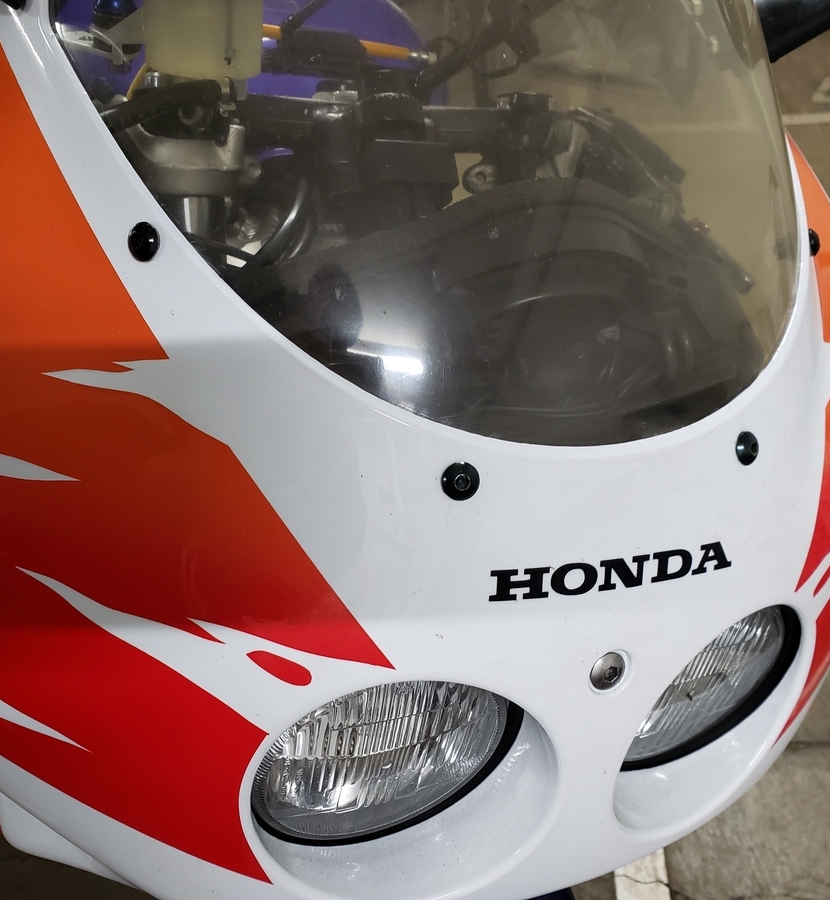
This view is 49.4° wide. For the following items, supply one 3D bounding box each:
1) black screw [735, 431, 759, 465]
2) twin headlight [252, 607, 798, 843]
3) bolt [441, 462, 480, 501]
[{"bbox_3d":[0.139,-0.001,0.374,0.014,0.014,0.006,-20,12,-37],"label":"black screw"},{"bbox_3d":[0.051,0.100,0.427,0.276,0.121,0.095,-4,36,-24],"label":"twin headlight"},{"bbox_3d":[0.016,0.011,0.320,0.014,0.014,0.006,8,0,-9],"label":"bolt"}]

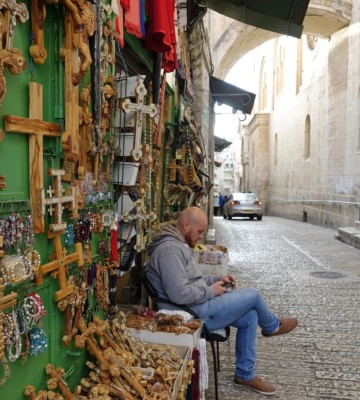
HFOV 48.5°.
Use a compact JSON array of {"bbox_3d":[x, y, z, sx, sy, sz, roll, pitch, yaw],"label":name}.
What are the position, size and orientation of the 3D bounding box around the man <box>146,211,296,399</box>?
[{"bbox_3d":[0.270,0.675,2.780,0.980,1.280,0.550,1,3,8],"label":"man"}]

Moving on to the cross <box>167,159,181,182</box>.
[{"bbox_3d":[-0.070,-0.317,4.300,0.160,0.250,0.025,-1,3,-37],"label":"cross"}]

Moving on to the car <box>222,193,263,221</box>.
[{"bbox_3d":[3.530,0.430,23.500,1.770,1.470,4.500,1,1,1],"label":"car"}]

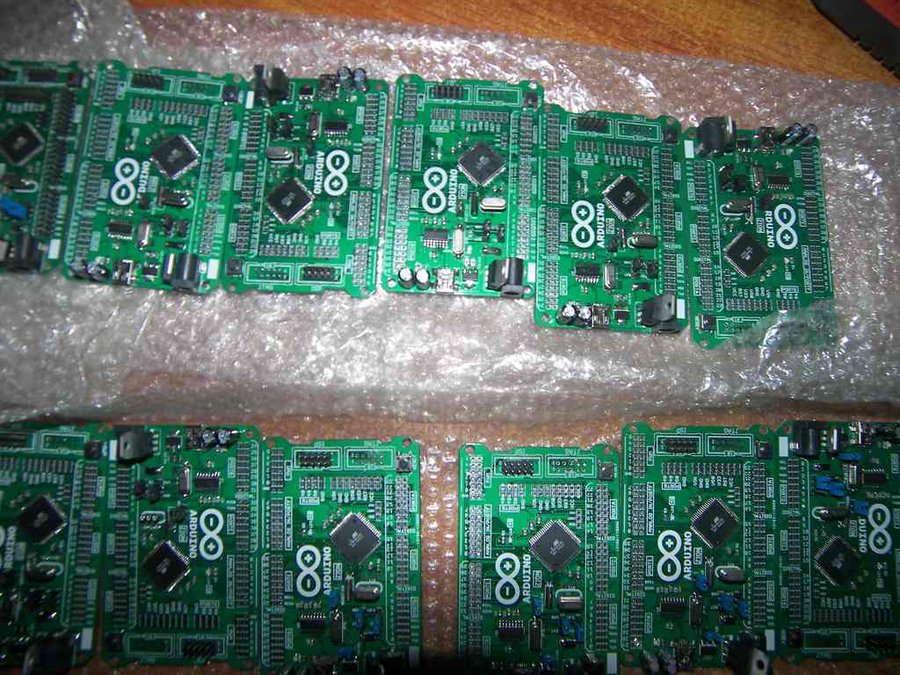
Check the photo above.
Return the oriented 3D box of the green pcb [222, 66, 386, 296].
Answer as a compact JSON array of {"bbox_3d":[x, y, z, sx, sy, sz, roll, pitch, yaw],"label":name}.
[{"bbox_3d":[-0.061,-0.066,0.260,0.063,0.013,0.099,2,79,3],"label":"green pcb"}]

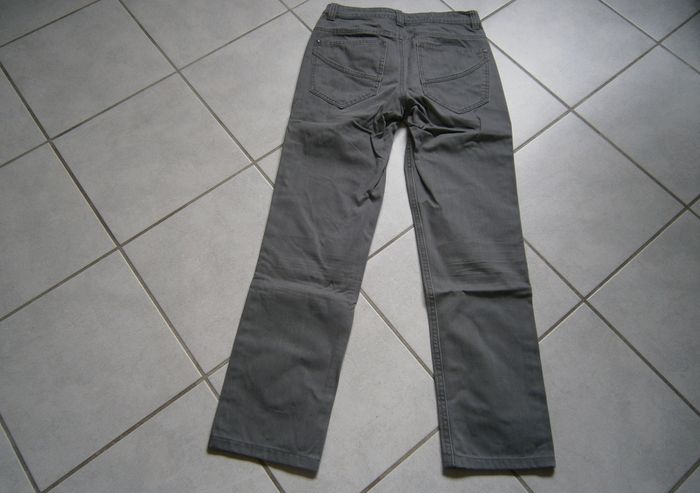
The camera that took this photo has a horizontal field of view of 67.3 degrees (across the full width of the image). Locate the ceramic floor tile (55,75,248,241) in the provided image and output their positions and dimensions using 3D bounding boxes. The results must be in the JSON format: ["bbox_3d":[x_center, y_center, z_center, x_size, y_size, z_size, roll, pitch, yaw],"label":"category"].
[{"bbox_3d":[-0.422,-0.200,1.124,0.310,0.010,0.310,-36,70,-15],"label":"ceramic floor tile"}]

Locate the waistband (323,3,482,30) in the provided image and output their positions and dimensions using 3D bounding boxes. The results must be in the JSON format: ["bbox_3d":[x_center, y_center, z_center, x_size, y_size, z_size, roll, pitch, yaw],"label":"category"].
[{"bbox_3d":[0.126,-0.548,1.252,0.378,0.033,0.048,4,66,2],"label":"waistband"}]

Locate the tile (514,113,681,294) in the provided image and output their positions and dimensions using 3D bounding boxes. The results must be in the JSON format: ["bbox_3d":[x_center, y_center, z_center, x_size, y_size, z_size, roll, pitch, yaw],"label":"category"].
[{"bbox_3d":[0.461,-0.099,1.077,0.310,0.010,0.310,-36,70,-15],"label":"tile"}]

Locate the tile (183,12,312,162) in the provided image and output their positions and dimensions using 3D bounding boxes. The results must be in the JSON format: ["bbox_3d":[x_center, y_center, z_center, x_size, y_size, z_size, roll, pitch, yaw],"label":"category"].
[{"bbox_3d":[-0.175,-0.376,1.203,0.310,0.010,0.310,-36,70,-15],"label":"tile"}]

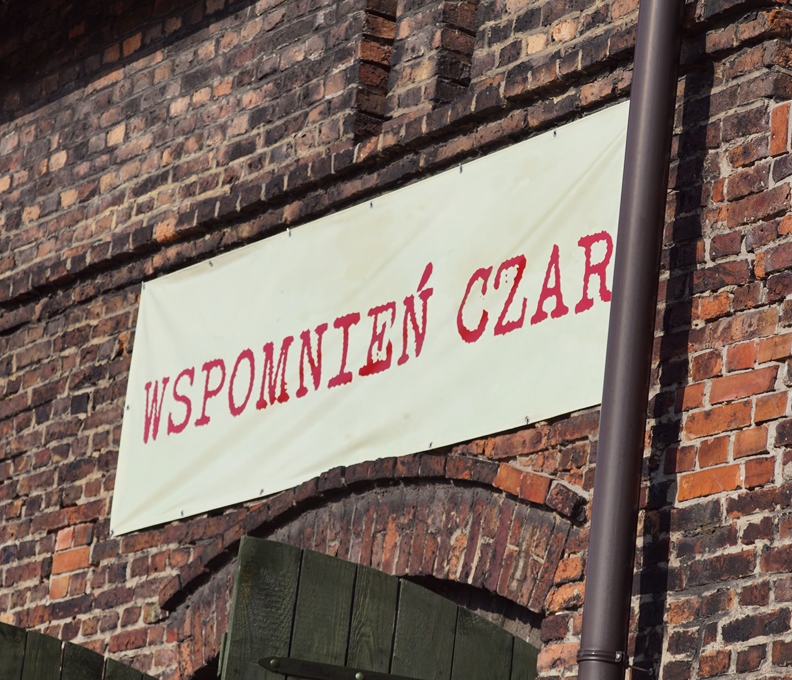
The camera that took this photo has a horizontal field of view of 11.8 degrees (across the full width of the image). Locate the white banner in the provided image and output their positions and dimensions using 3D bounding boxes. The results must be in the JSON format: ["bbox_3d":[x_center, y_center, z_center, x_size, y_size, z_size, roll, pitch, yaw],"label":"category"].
[{"bbox_3d":[-0.115,-0.019,10.712,0.020,0.808,2.771,15,-17,-29],"label":"white banner"}]

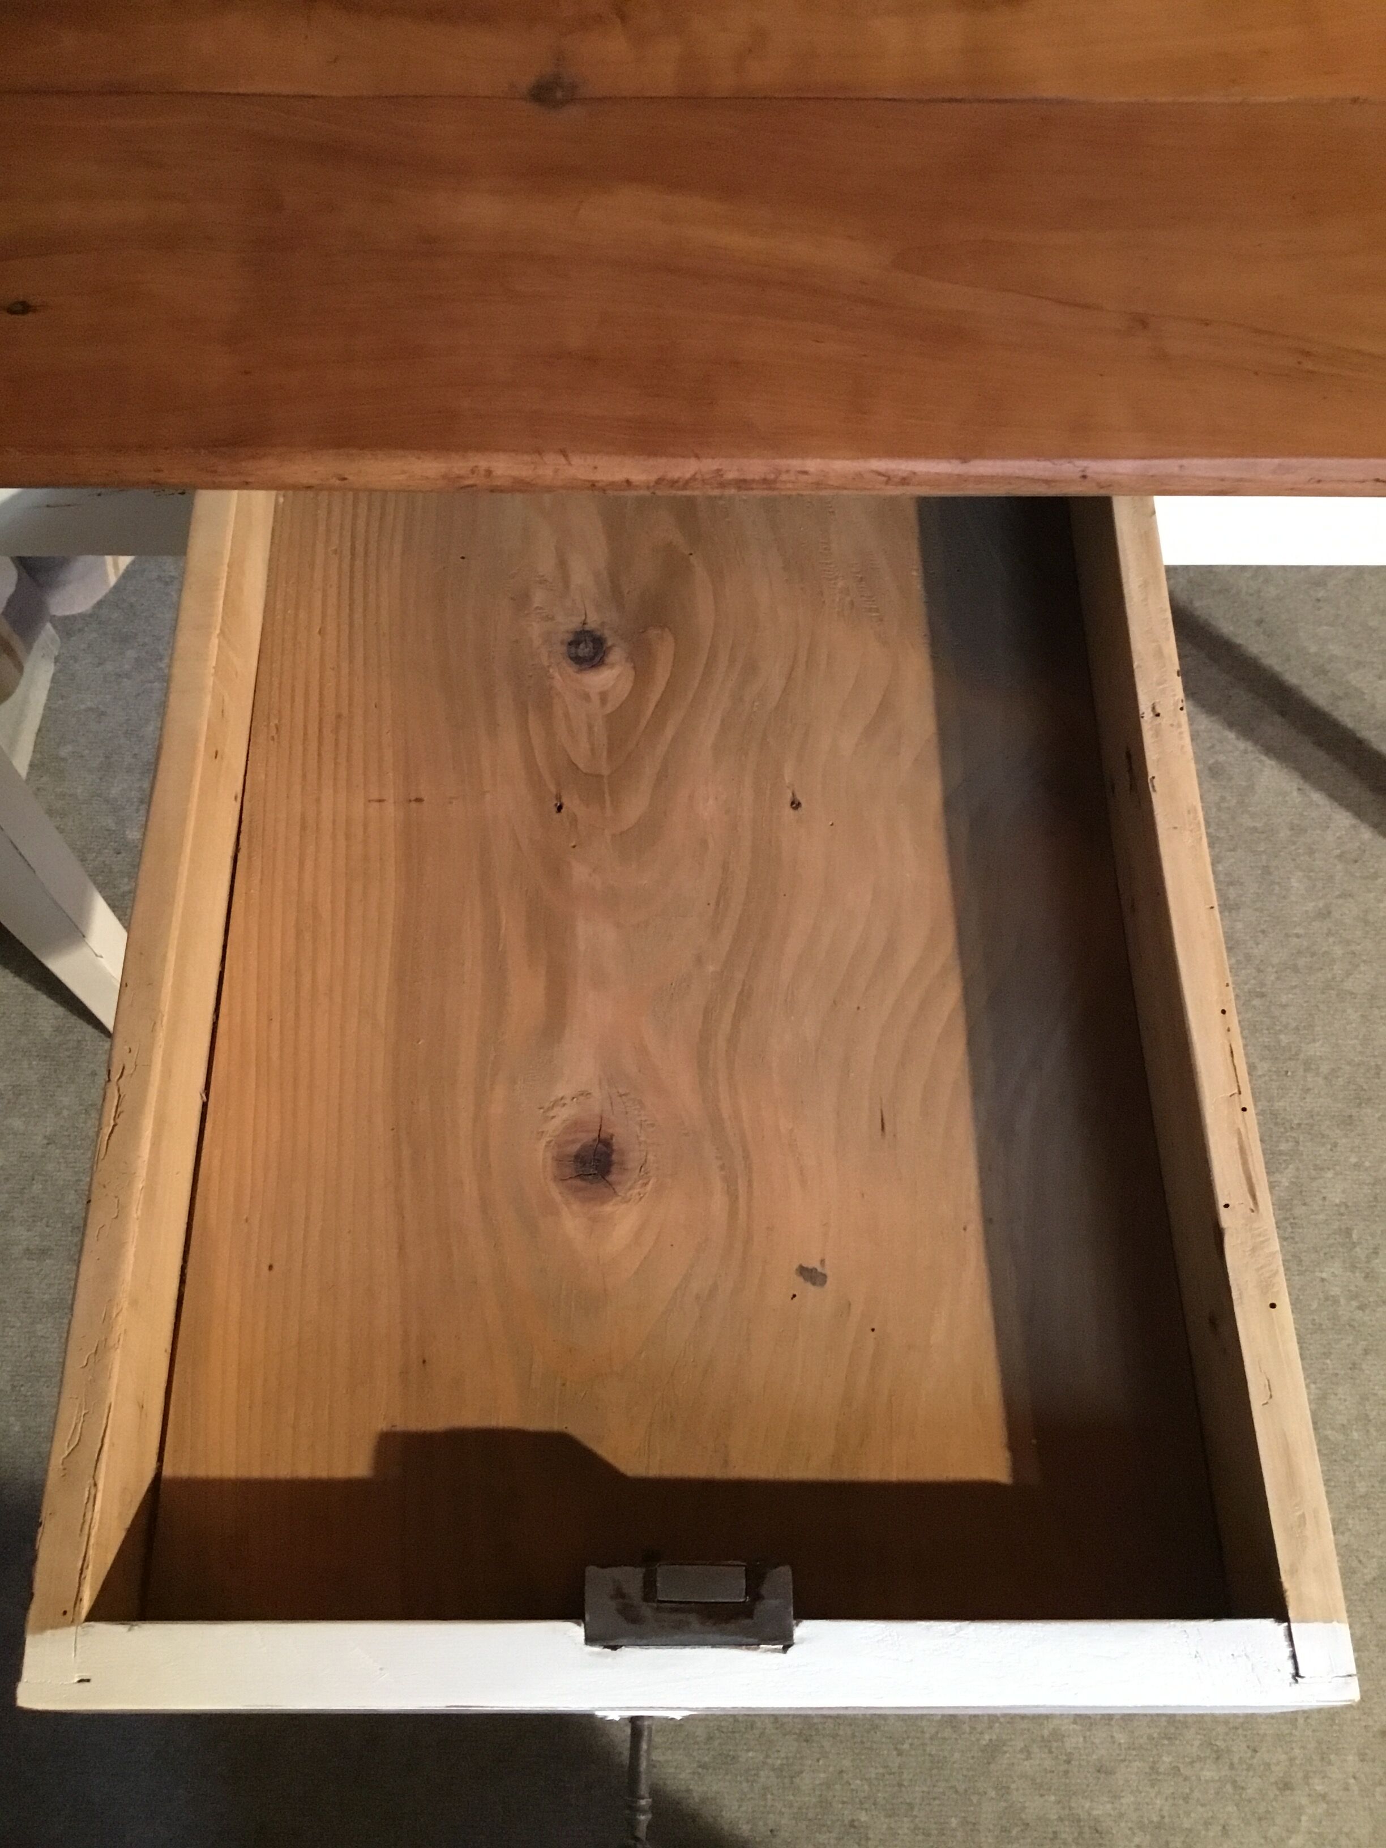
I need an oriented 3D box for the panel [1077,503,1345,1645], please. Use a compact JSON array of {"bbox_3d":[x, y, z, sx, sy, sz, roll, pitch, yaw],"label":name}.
[{"bbox_3d":[0.195,0.010,0.670,0.018,0.074,0.520,-1,64,0],"label":"panel"}]

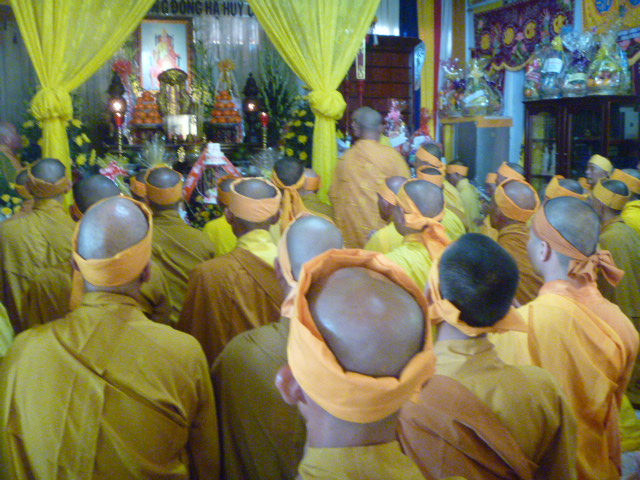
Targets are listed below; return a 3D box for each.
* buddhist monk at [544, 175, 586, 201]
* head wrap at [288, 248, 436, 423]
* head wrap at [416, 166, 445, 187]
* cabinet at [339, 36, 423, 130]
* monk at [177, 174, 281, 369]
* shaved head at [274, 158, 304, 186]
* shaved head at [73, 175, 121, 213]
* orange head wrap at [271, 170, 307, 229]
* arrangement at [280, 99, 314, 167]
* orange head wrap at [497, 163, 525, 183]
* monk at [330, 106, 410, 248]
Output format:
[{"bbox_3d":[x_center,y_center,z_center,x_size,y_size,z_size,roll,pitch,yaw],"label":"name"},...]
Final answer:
[{"bbox_3d":[1.206,0.302,3.118,0.500,1.200,0.550,-4,10,-25],"label":"buddhist monk"},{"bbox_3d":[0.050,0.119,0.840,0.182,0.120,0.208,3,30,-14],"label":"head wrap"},{"bbox_3d":[0.692,-0.391,4.050,0.178,0.100,0.200,-1,21,-8],"label":"head wrap"},{"bbox_3d":[0.466,-0.613,5.683,0.750,2.180,0.450,-2,9,-10],"label":"cabinet"},{"bbox_3d":[-0.223,0.427,2.236,0.500,1.220,0.500,-1,9,-8],"label":"monk"},{"bbox_3d":[-0.158,-0.329,3.350,0.160,0.200,0.195,-1,9,-5],"label":"shaved head"},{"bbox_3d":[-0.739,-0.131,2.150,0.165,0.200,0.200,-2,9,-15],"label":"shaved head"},{"bbox_3d":[-0.162,-0.208,3.330,0.185,0.320,0.200,-1,9,-5],"label":"orange head wrap"},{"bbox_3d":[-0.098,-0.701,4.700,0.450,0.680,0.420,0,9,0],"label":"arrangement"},{"bbox_3d":[1.272,-0.442,4.300,0.180,0.100,0.200,-5,22,-32],"label":"orange head wrap"},{"bbox_3d":[0.272,0.026,3.735,0.460,1.560,0.360,-3,9,-18],"label":"monk"}]

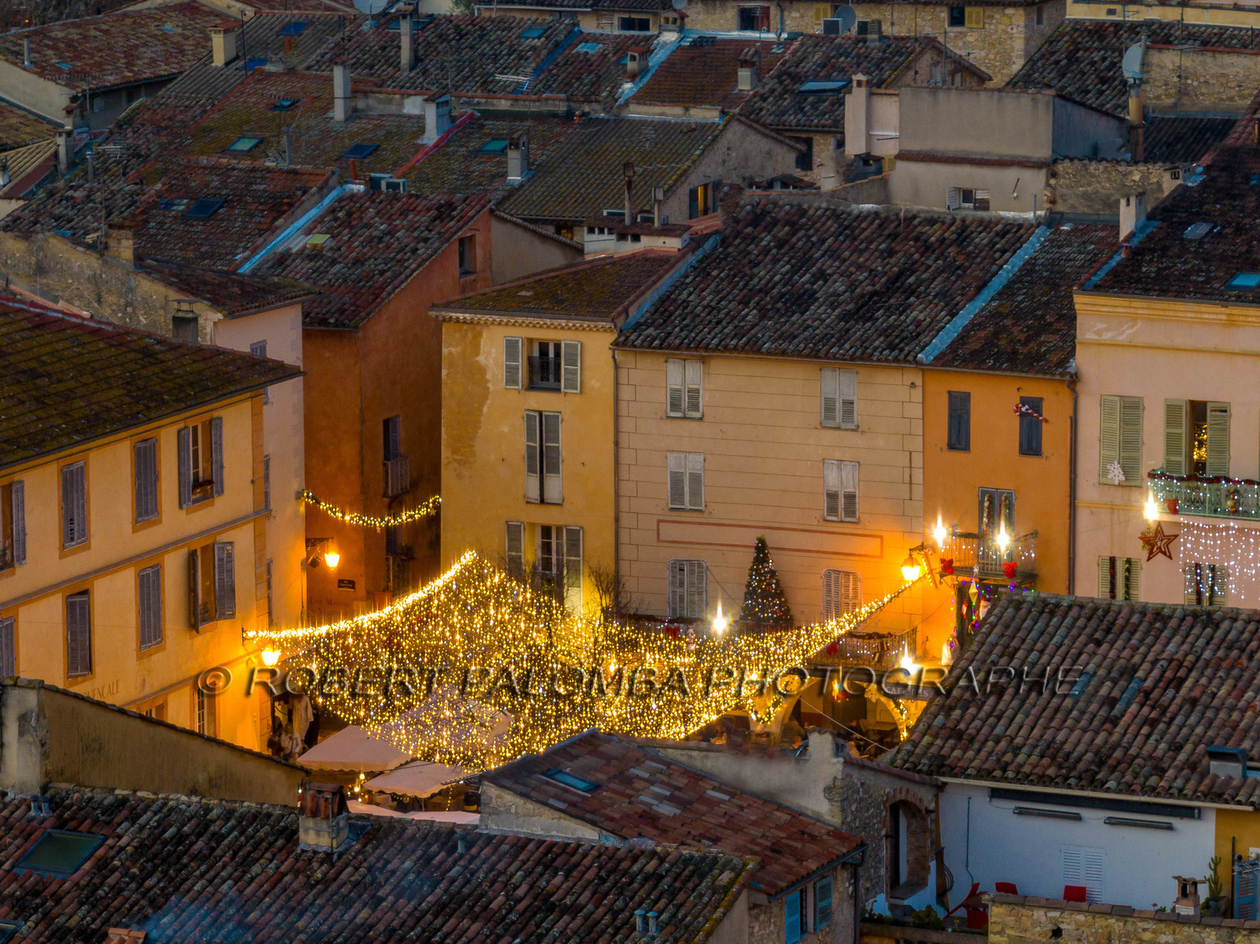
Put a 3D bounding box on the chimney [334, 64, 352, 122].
[{"bbox_3d":[-9.592,-12.756,196.000,0.384,1.985,0.620,4,11,23],"label":"chimney"}]

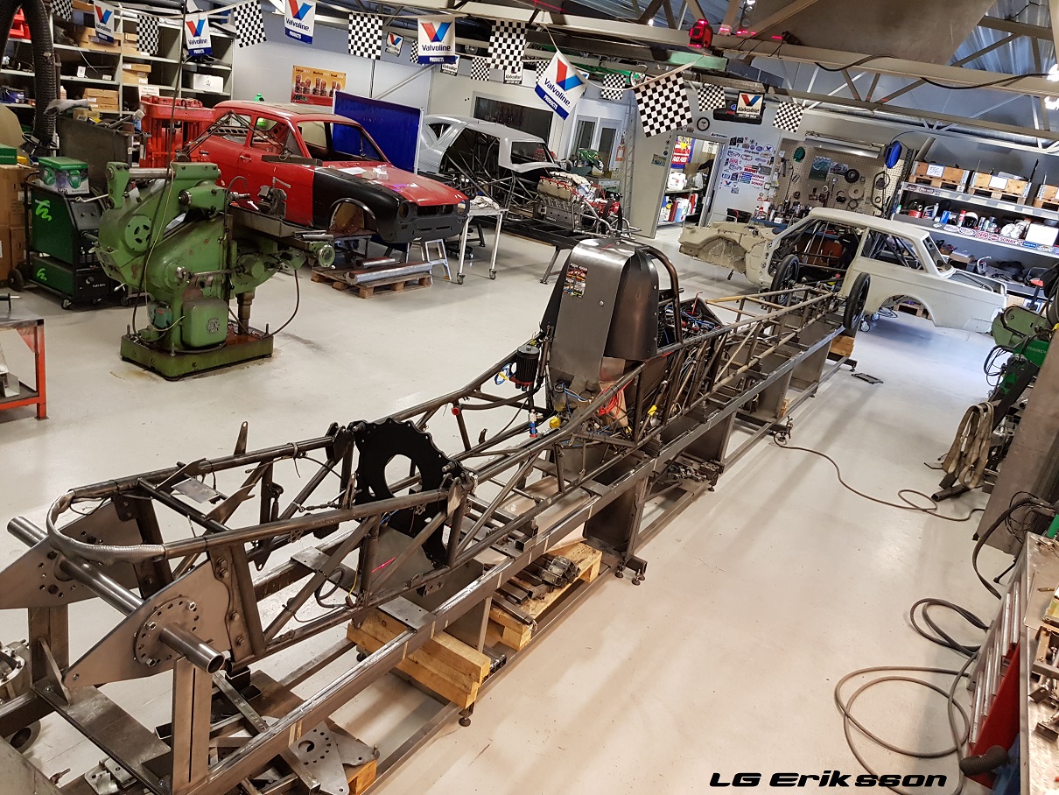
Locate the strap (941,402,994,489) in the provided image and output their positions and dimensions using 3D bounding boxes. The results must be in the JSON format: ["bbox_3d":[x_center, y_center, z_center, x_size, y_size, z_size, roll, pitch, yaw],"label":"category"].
[{"bbox_3d":[3.497,0.379,6.322,0.250,0.680,0.300,21,23,27],"label":"strap"}]

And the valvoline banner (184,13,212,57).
[{"bbox_3d":[-2.864,-3.139,6.892,0.320,0.325,0.020,7,16,31],"label":"valvoline banner"}]

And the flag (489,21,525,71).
[{"bbox_3d":[-0.210,-3.303,7.470,0.050,0.408,0.492,-9,27,-43],"label":"flag"}]

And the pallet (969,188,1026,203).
[{"bbox_3d":[7.488,-3.235,12.761,0.800,0.144,1.200,20,22,24],"label":"pallet"}]

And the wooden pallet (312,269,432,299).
[{"bbox_3d":[-1.830,-1.402,9.339,0.800,0.144,1.200,20,22,24],"label":"wooden pallet"}]

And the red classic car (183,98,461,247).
[{"bbox_3d":[-2.717,-2.900,9.978,3.900,1.150,1.570,20,23,24],"label":"red classic car"}]

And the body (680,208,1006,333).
[{"bbox_3d":[4.711,-2.145,12.073,4.564,1.245,1.700,20,22,25],"label":"body"}]

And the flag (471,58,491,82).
[{"bbox_3d":[-0.668,-4.521,10.958,0.300,0.285,0.020,17,21,28],"label":"flag"}]

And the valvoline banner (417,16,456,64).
[{"bbox_3d":[-0.913,-3.518,7.827,0.493,0.422,0.030,15,19,35],"label":"valvoline banner"}]

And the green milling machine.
[{"bbox_3d":[-2.395,-0.961,5.971,1.420,1.510,1.700,21,23,27],"label":"green milling machine"}]

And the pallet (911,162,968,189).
[{"bbox_3d":[6.754,-3.575,12.976,0.800,0.345,1.200,21,23,27],"label":"pallet"}]

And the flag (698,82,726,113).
[{"bbox_3d":[2.160,-3.540,9.413,0.300,0.280,0.020,-2,12,33],"label":"flag"}]

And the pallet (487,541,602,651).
[{"bbox_3d":[-0.081,0.831,3.833,0.600,0.144,0.800,20,22,25],"label":"pallet"}]

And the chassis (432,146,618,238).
[{"bbox_3d":[-0.177,-3.162,11.523,3.724,0.970,1.200,23,23,31],"label":"chassis"}]

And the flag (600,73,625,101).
[{"bbox_3d":[1.061,-3.907,10.017,0.300,0.285,0.020,20,23,27],"label":"flag"}]

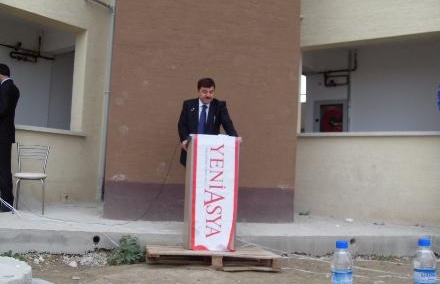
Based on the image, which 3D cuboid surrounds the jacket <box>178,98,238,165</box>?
[{"bbox_3d":[-0.129,-0.081,4.650,0.580,0.700,0.420,3,-4,-6],"label":"jacket"}]

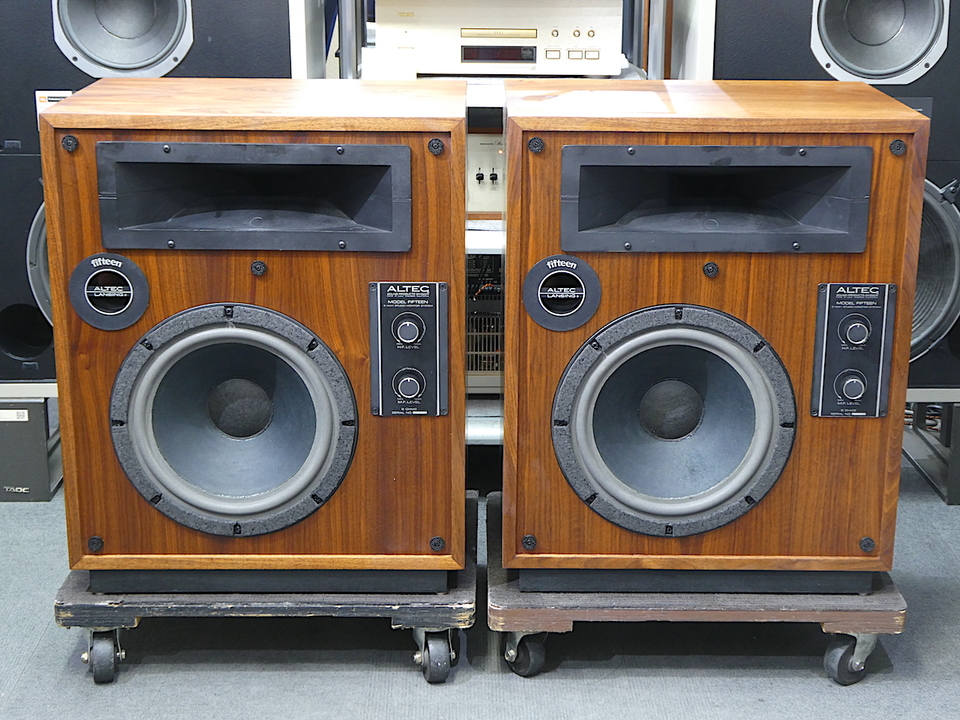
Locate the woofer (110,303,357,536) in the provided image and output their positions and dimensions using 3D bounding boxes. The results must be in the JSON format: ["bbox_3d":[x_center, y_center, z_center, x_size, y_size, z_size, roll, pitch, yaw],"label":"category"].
[{"bbox_3d":[-0.409,0.090,2.670,0.410,0.410,0.110,0,17,-1],"label":"woofer"}]

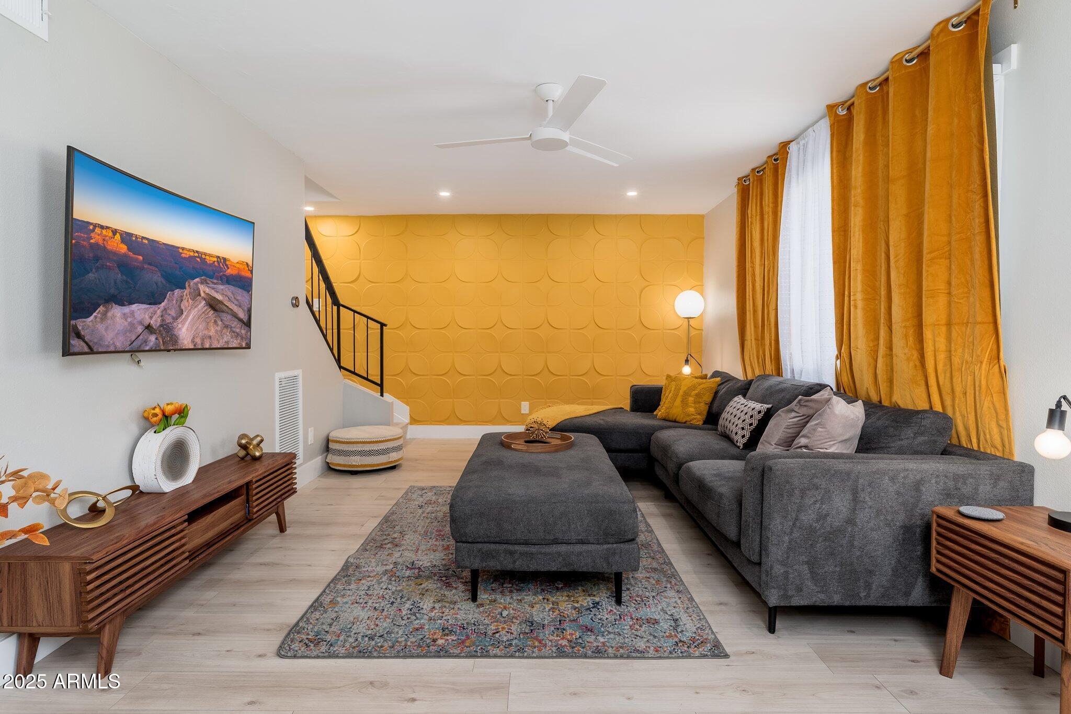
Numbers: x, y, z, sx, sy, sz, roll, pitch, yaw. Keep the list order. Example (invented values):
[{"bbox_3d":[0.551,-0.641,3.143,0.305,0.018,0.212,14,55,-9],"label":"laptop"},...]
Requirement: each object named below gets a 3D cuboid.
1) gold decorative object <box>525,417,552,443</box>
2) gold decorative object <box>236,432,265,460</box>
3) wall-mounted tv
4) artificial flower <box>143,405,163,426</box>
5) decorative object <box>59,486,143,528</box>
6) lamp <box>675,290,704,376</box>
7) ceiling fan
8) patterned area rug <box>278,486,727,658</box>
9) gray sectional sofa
[{"bbox_3d":[0.016,0.466,3.424,0.165,0.155,0.165,0,3,0],"label":"gold decorative object"},{"bbox_3d":[-1.574,0.495,2.988,0.150,0.145,0.145,0,3,0],"label":"gold decorative object"},{"bbox_3d":[-1.642,-0.380,2.418,0.090,0.705,1.230,3,3,0],"label":"wall-mounted tv"},{"bbox_3d":[-1.632,0.248,2.286,0.080,0.088,0.080,0,3,0],"label":"artificial flower"},{"bbox_3d":[-1.625,0.558,2.079,0.220,0.100,0.360,0,3,0],"label":"decorative object"},{"bbox_3d":[1.535,0.122,5.368,0.310,1.579,0.310,0,3,0],"label":"lamp"},{"bbox_3d":[0.032,-1.254,2.747,1.180,0.300,1.170,0,3,0],"label":"ceiling fan"},{"bbox_3d":[-0.126,1.014,2.954,1.600,0.012,2.120,0,3,0],"label":"patterned area rug"},{"bbox_3d":[0.874,0.576,3.433,1.850,0.845,2.930,0,3,0],"label":"gray sectional sofa"}]

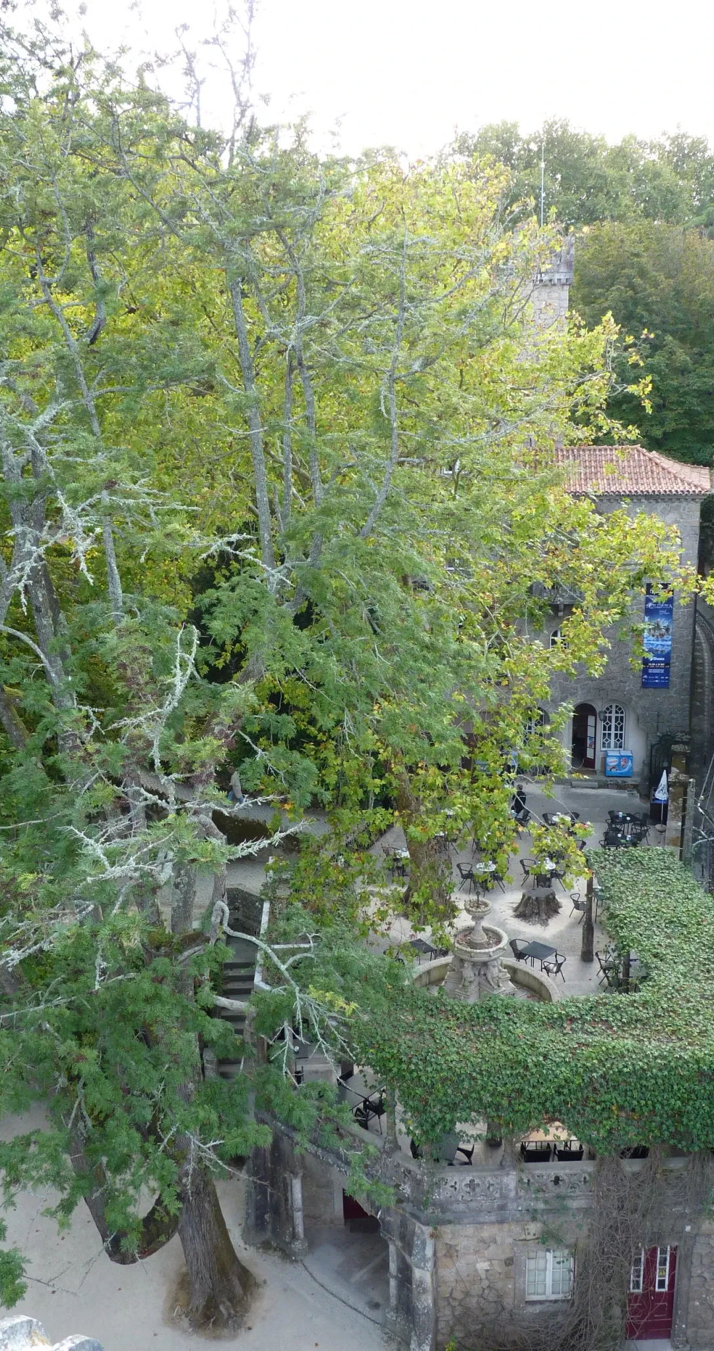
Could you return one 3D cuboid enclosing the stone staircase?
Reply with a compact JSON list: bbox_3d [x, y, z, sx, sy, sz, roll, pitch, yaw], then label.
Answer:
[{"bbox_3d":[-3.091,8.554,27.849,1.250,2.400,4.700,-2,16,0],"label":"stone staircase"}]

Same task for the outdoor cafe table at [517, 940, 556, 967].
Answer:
[{"bbox_3d":[4.847,7.720,28.172,0.720,0.730,0.720,13,22,43],"label":"outdoor cafe table"}]

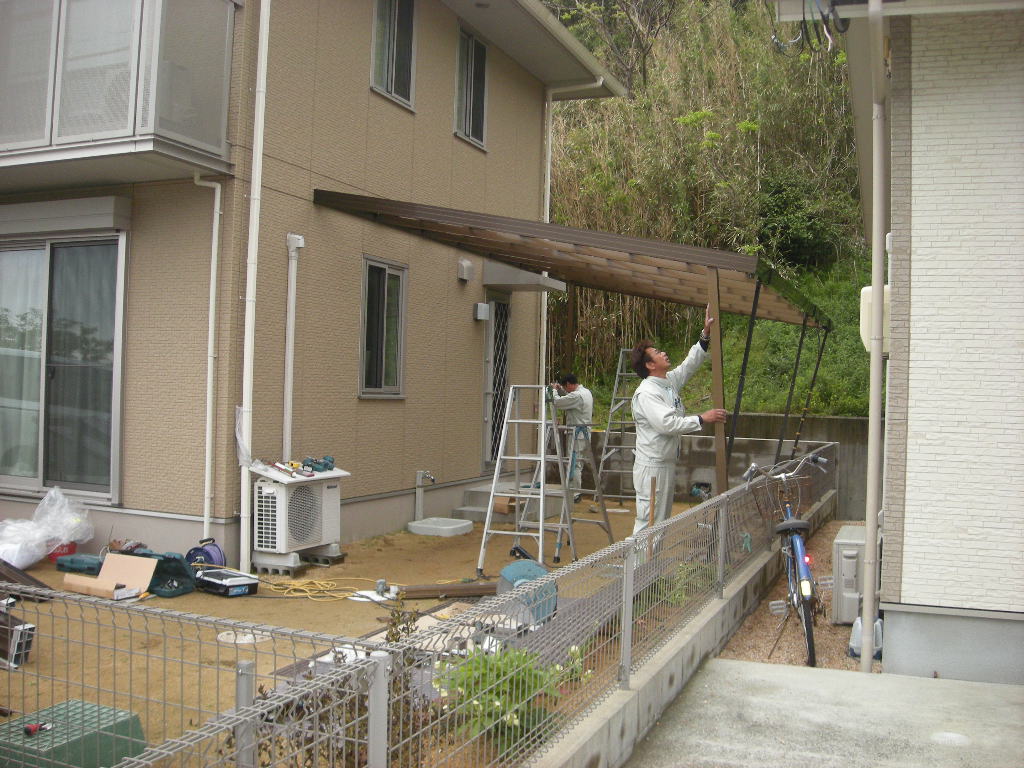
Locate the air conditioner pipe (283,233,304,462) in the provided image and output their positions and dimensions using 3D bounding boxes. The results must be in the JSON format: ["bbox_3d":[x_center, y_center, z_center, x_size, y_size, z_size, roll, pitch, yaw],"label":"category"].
[{"bbox_3d":[-1.829,-0.220,8.681,0.090,2.100,0.110,1,-1,23],"label":"air conditioner pipe"}]

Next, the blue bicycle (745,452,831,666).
[{"bbox_3d":[1.670,1.001,6.097,0.550,1.040,1.780,-6,-2,11],"label":"blue bicycle"}]

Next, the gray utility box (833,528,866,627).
[{"bbox_3d":[2.404,1.322,7.120,0.290,0.540,0.800,1,-1,22],"label":"gray utility box"}]

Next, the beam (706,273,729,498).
[{"bbox_3d":[1.550,0.313,7.687,0.070,2.330,0.070,-2,-1,22],"label":"beam"}]

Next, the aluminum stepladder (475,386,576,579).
[{"bbox_3d":[0.123,0.743,8.042,0.530,1.420,0.880,1,-1,21],"label":"aluminum stepladder"}]

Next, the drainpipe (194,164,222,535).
[{"bbox_3d":[-2.328,-0.123,7.938,0.160,3.000,0.150,1,-1,23],"label":"drainpipe"}]

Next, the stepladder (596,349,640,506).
[{"bbox_3d":[1.404,0.560,12.095,0.620,1.950,1.250,2,-1,19],"label":"stepladder"}]

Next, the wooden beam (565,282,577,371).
[{"bbox_3d":[0.750,0.071,13.784,0.090,2.850,0.090,1,-1,22],"label":"wooden beam"}]

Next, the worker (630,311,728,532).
[{"bbox_3d":[1.247,0.438,7.796,0.680,2.050,0.500,2,-1,14],"label":"worker"}]

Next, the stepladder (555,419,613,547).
[{"bbox_3d":[0.473,0.918,8.991,0.500,1.110,0.760,1,-1,32],"label":"stepladder"}]

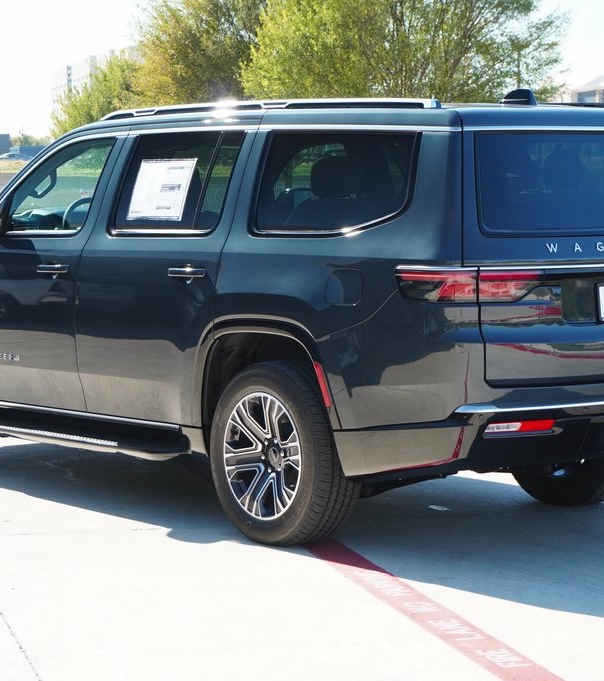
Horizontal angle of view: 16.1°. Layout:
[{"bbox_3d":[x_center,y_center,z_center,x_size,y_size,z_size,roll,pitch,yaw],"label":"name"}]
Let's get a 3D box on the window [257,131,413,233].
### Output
[{"bbox_3d":[0.132,-0.654,8.845,0.085,0.440,0.960,12,-4,-42],"label":"window"}]

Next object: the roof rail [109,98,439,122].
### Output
[{"bbox_3d":[-0.214,-1.047,9.657,0.060,0.060,2.450,-4,6,-38],"label":"roof rail"}]

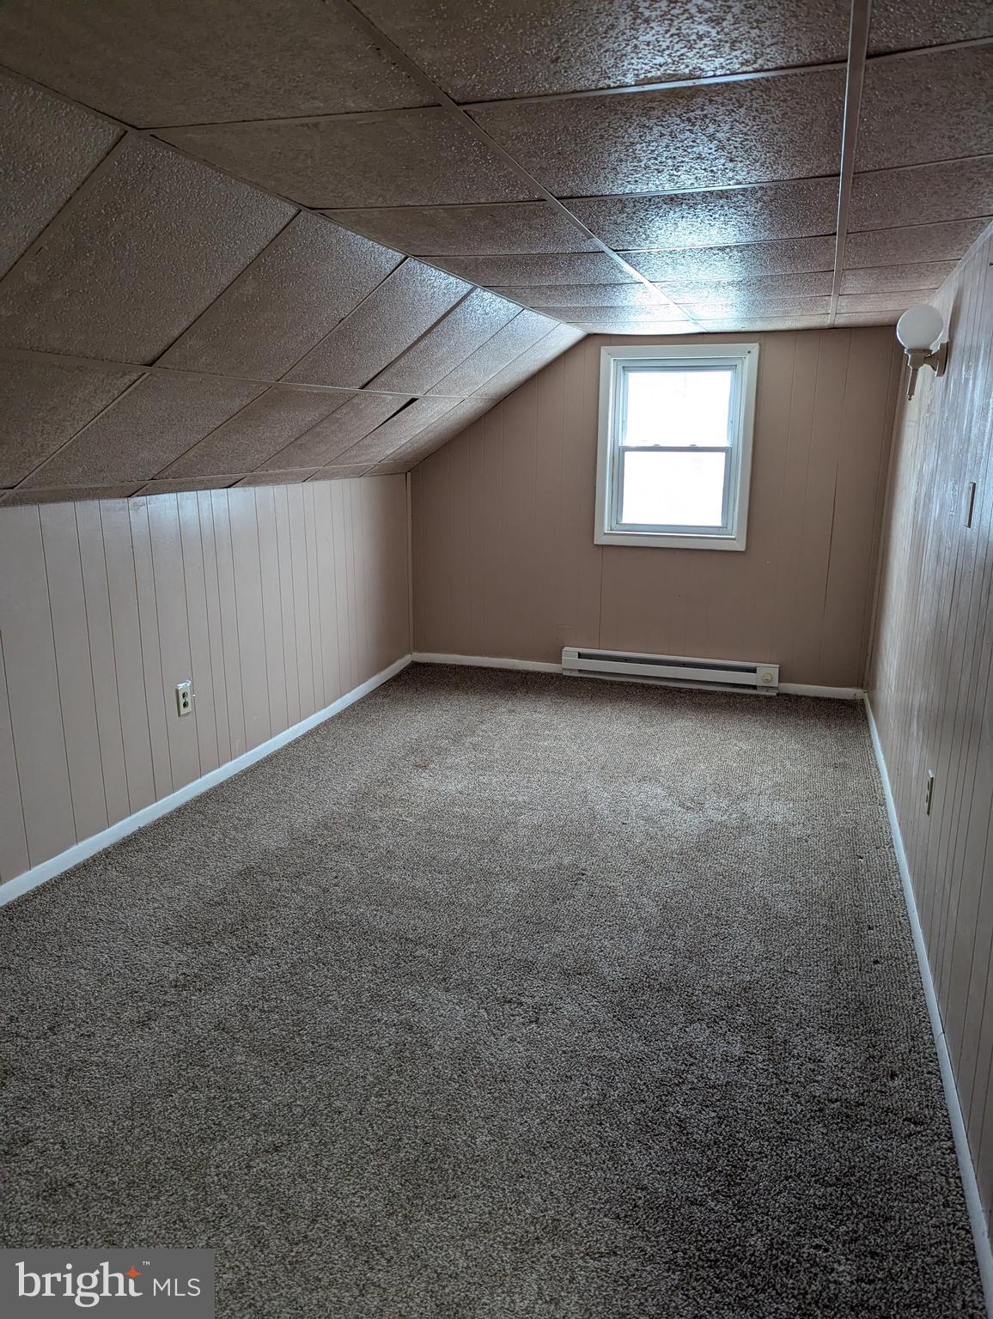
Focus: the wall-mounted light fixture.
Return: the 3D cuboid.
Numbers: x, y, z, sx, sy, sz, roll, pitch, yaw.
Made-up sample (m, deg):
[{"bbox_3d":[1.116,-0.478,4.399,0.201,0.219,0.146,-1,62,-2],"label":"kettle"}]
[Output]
[{"bbox_3d":[1.392,-1.011,3.015,0.156,0.303,0.144,4,15,18],"label":"wall-mounted light fixture"}]

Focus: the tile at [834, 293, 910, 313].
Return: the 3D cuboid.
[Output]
[{"bbox_3d":[1.567,-1.465,3.755,0.340,0.020,0.602,5,15,18],"label":"tile"}]

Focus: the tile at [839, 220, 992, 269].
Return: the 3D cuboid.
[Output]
[{"bbox_3d":[1.172,-1.185,2.636,0.341,0.020,0.601,5,15,18],"label":"tile"}]

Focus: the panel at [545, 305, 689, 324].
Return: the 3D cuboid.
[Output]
[{"bbox_3d":[0.545,-1.536,4.078,0.561,0.020,0.598,4,15,18],"label":"panel"}]

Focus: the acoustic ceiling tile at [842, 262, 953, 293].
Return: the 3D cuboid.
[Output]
[{"bbox_3d":[1.366,-1.319,3.179,0.342,0.020,0.598,4,15,18],"label":"acoustic ceiling tile"}]

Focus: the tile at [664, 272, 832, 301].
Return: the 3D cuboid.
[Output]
[{"bbox_3d":[0.908,-1.354,3.332,0.600,0.020,0.598,4,15,18],"label":"tile"}]

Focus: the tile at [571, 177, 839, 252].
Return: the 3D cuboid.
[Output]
[{"bbox_3d":[0.514,-1.075,2.212,0.600,0.020,0.598,4,15,18],"label":"tile"}]

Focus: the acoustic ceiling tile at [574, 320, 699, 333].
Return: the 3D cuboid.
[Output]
[{"bbox_3d":[0.703,-1.673,4.574,0.602,0.020,0.419,5,15,18],"label":"acoustic ceiling tile"}]

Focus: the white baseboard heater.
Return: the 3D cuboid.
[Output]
[{"bbox_3d":[0.952,0.061,5.107,1.180,0.162,0.068,5,15,18],"label":"white baseboard heater"}]

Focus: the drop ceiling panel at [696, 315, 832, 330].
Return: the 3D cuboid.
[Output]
[{"bbox_3d":[1.281,-1.621,4.382,0.605,0.020,0.420,5,14,18],"label":"drop ceiling panel"}]

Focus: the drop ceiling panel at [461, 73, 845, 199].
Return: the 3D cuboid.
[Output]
[{"bbox_3d":[0.323,-0.946,1.668,0.599,0.020,0.602,5,15,18],"label":"drop ceiling panel"}]

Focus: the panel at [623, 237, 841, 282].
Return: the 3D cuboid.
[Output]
[{"bbox_3d":[0.717,-1.222,2.788,0.606,0.020,0.602,5,14,18],"label":"panel"}]

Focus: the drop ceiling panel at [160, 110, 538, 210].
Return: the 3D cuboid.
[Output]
[{"bbox_3d":[-0.255,-1.004,1.858,0.605,0.020,0.604,6,15,18],"label":"drop ceiling panel"}]

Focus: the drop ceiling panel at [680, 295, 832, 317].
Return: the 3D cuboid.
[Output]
[{"bbox_3d":[1.106,-1.493,3.891,0.600,0.020,0.598,4,15,18],"label":"drop ceiling panel"}]

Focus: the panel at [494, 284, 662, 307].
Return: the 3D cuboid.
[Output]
[{"bbox_3d":[0.350,-1.396,3.518,0.555,0.020,0.598,4,15,18],"label":"panel"}]

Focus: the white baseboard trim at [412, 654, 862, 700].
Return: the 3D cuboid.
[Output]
[{"bbox_3d":[0.740,0.089,5.367,2.675,0.068,0.016,4,15,18],"label":"white baseboard trim"}]

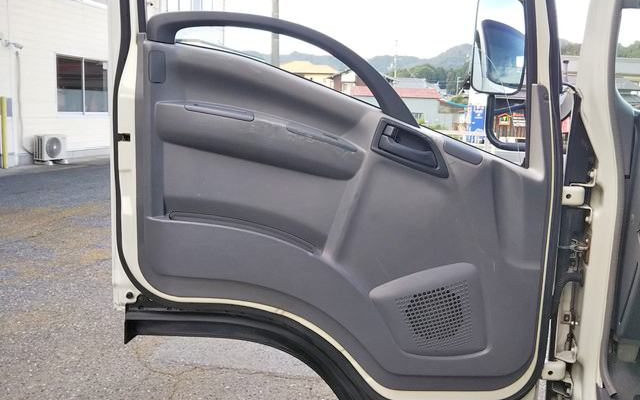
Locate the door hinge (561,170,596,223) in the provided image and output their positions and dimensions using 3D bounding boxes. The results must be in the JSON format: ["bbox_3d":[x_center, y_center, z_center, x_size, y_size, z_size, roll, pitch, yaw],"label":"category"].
[{"bbox_3d":[0.612,-0.011,1.310,0.070,0.120,0.060,1,10,0],"label":"door hinge"}]

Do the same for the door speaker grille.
[{"bbox_3d":[0.259,0.263,1.265,0.172,0.152,0.030,-6,10,-2],"label":"door speaker grille"}]

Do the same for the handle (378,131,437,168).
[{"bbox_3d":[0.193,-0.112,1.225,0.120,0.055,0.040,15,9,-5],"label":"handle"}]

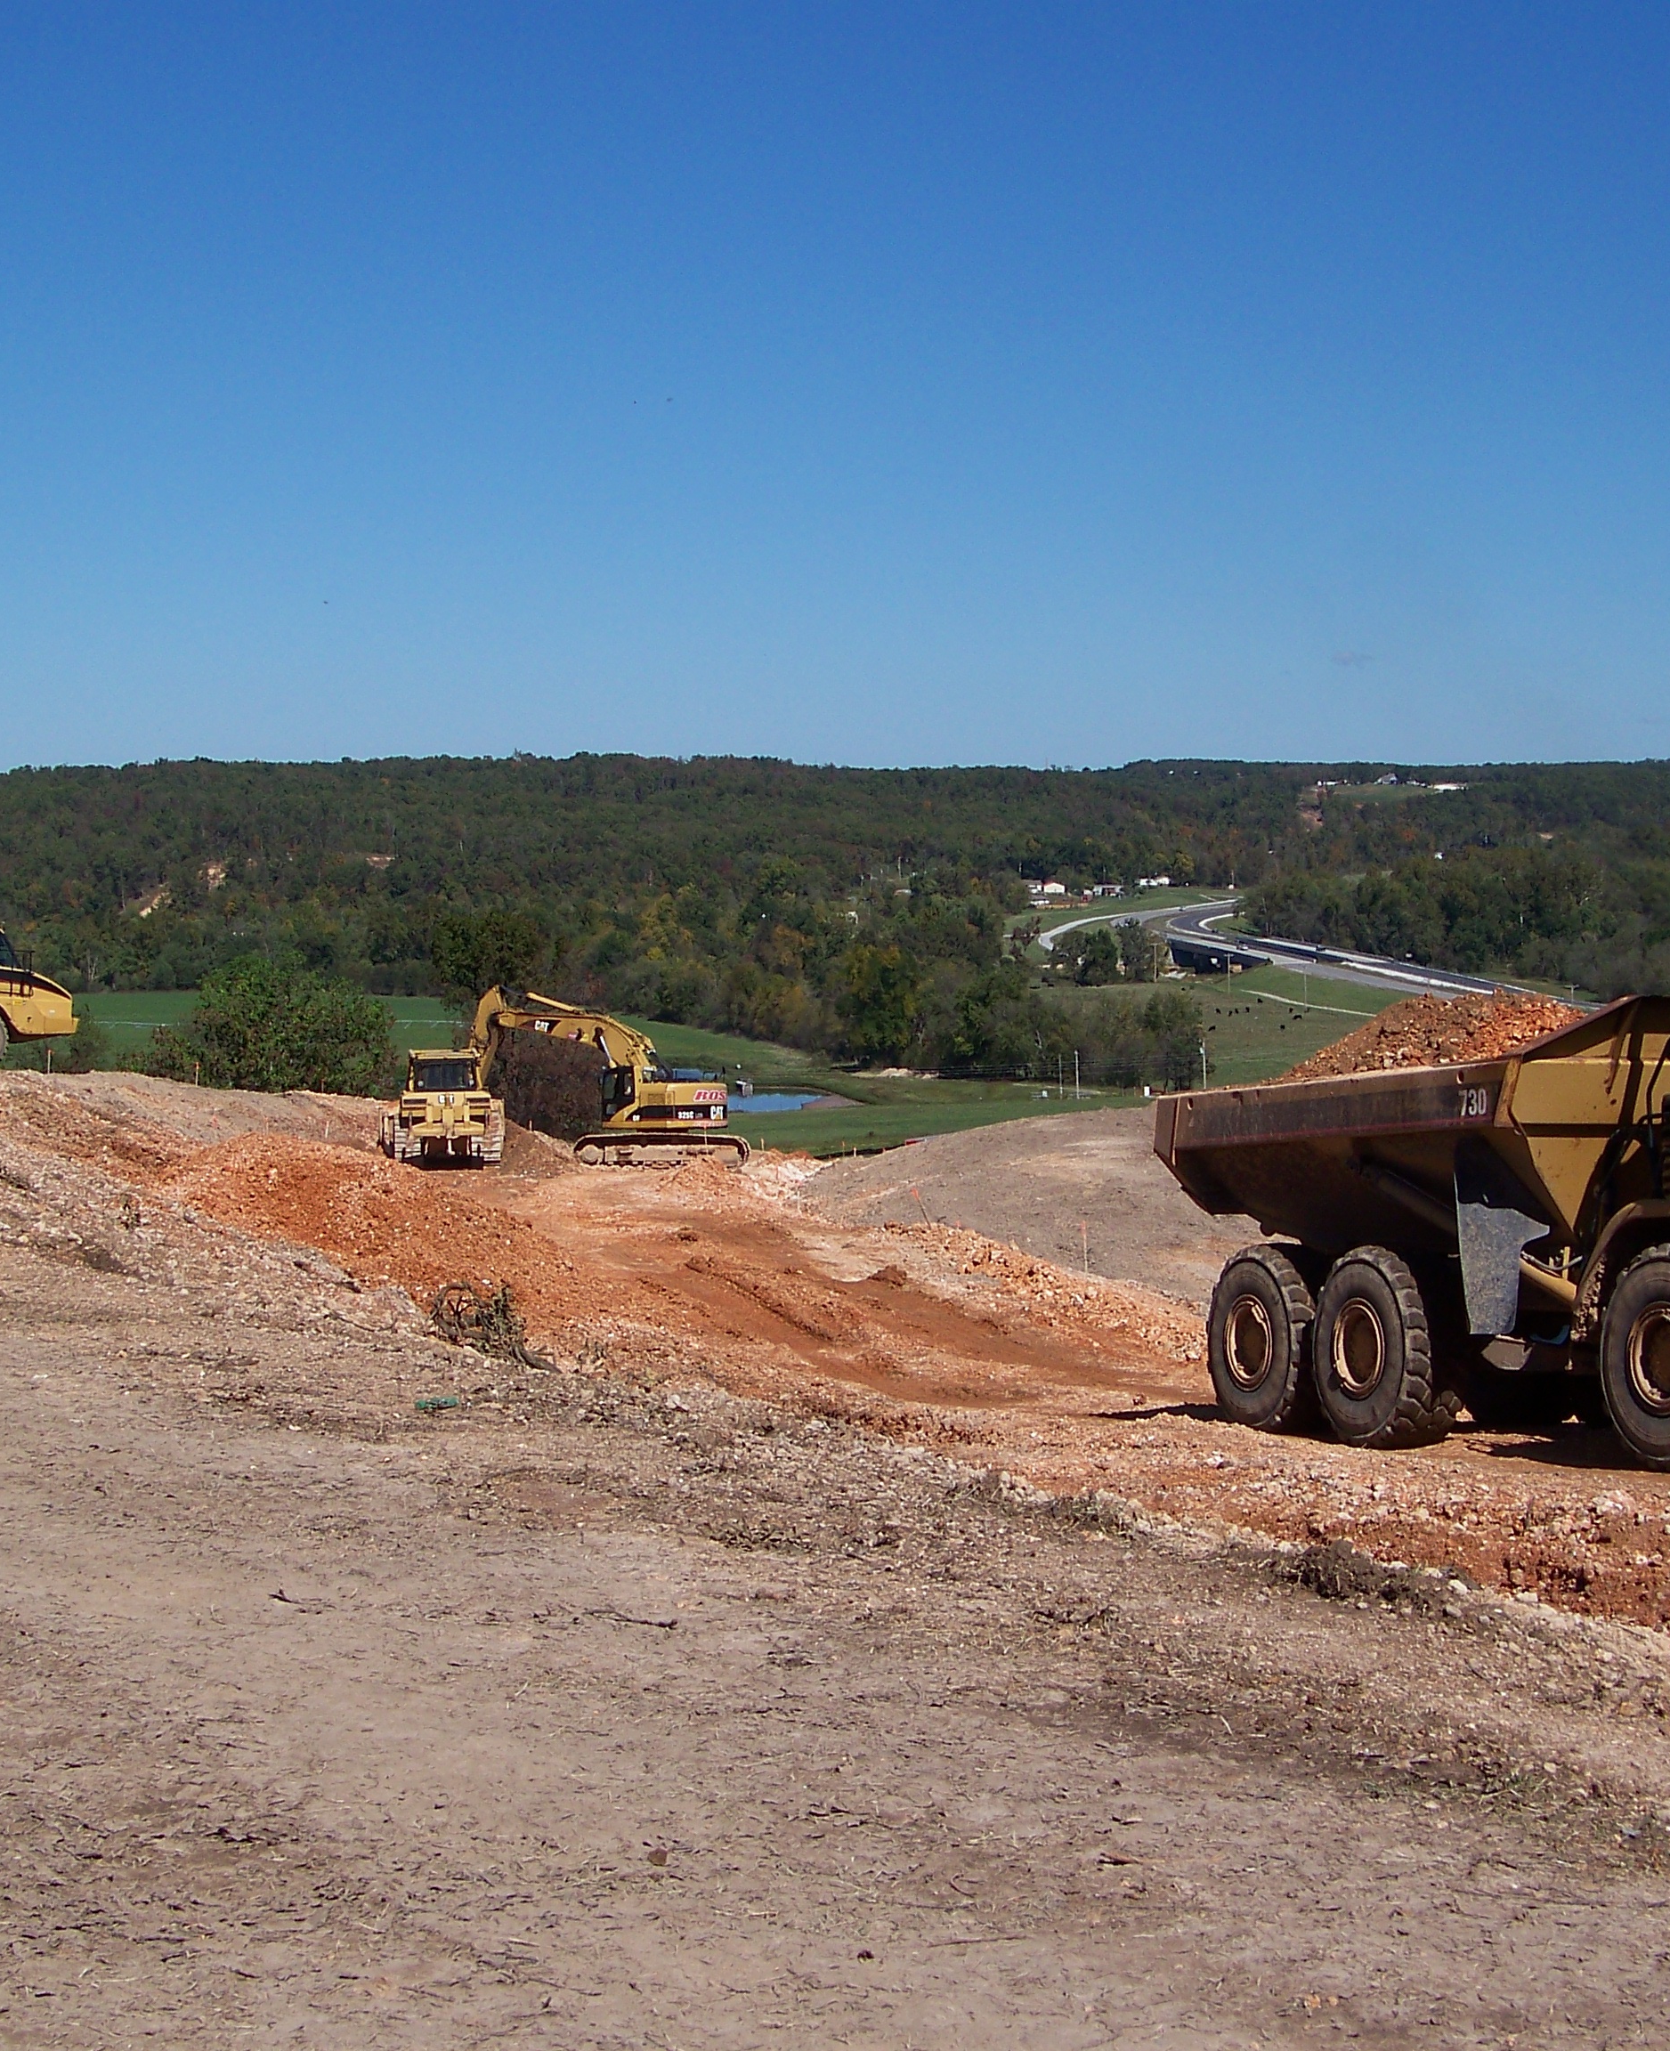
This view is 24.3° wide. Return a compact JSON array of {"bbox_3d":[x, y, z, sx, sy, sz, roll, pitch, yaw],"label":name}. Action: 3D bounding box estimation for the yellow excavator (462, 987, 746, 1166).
[{"bbox_3d":[-6.800,1.500,113.000,8.800,5.150,3.300,1,3,25],"label":"yellow excavator"}]

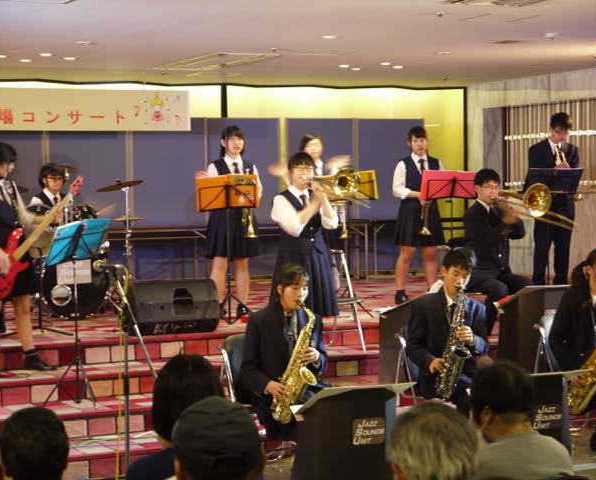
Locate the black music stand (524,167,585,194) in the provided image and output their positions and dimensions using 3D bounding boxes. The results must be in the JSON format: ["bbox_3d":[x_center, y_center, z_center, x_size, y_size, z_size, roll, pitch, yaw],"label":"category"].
[{"bbox_3d":[2.303,-0.051,14.050,0.530,1.190,0.420,-2,2,-24],"label":"black music stand"}]

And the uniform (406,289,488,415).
[{"bbox_3d":[0.980,0.827,9.327,0.500,0.970,0.620,-2,2,-30],"label":"uniform"}]

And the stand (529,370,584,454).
[{"bbox_3d":[1.340,1.054,8.800,0.520,0.640,0.380,-2,2,-25],"label":"stand"}]

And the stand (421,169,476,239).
[{"bbox_3d":[1.350,-0.001,13.566,0.520,1.200,0.450,-1,2,-18],"label":"stand"}]

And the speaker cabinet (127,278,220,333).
[{"bbox_3d":[-0.970,0.498,11.707,0.670,0.390,0.400,-2,2,-30],"label":"speaker cabinet"}]

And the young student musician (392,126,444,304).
[{"bbox_3d":[1.080,-0.217,13.800,0.480,1.580,0.350,-1,2,-15],"label":"young student musician"}]

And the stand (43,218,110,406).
[{"bbox_3d":[-1.419,0.463,9.950,0.450,1.200,0.360,-2,2,-28],"label":"stand"}]

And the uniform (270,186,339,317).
[{"bbox_3d":[0.046,0.087,10.900,0.450,0.910,0.380,-2,2,-33],"label":"uniform"}]

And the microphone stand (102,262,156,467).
[{"bbox_3d":[-0.928,0.773,8.500,0.460,1.300,0.440,-1,2,-10],"label":"microphone stand"}]

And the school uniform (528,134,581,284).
[{"bbox_3d":[2.387,-0.221,14.450,0.500,1.420,0.380,-2,2,-18],"label":"school uniform"}]

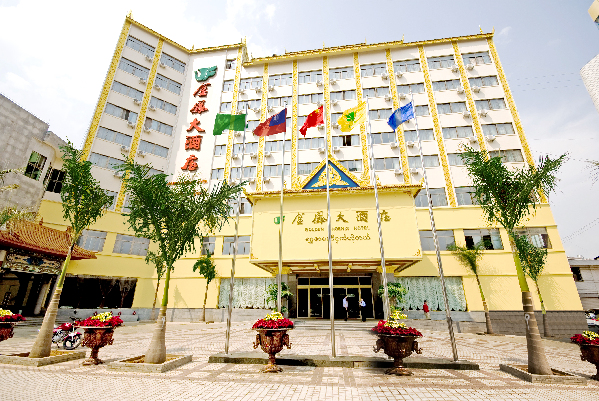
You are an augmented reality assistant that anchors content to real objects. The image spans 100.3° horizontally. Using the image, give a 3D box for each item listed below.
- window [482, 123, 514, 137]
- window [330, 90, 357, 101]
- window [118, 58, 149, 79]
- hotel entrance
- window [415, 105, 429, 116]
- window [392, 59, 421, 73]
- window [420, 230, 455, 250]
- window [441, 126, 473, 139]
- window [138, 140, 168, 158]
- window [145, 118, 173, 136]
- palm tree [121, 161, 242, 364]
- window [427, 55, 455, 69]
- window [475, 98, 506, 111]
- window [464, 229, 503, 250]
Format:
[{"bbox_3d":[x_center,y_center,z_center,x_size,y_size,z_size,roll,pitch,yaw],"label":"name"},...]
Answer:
[{"bbox_3d":[19.973,-7.044,25.090,2.762,1.311,0.200,-3,-19,7],"label":"window"},{"bbox_3d":[5.128,-12.039,28.968,2.947,1.388,0.200,-3,-19,7],"label":"window"},{"bbox_3d":[-18.834,-15.098,28.678,2.804,1.351,0.150,15,-25,-36],"label":"window"},{"bbox_3d":[3.093,8.499,21.924,6.694,3.419,0.500,-3,-19,7],"label":"hotel entrance"},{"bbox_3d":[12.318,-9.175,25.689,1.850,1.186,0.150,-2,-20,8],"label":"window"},{"bbox_3d":[12.027,-14.963,27.844,2.802,1.595,0.150,-2,-20,8],"label":"window"},{"bbox_3d":[12.856,3.743,23.231,2.990,1.890,0.200,-3,-20,7],"label":"window"},{"bbox_3d":[16.833,-7.217,26.547,2.980,1.350,0.200,-3,-20,7],"label":"window"},{"bbox_3d":[-16.535,-5.800,28.572,2.900,1.240,0.180,16,-25,-39],"label":"window"},{"bbox_3d":[-17.016,-8.907,30.348,3.040,1.300,0.200,15,-25,-37],"label":"window"},{"bbox_3d":[-4.259,1.590,8.166,4.200,6.346,3.600,-3,-19,7],"label":"palm tree"},{"bbox_3d":[16.255,-15.706,28.588,2.825,1.672,0.200,-3,-19,7],"label":"window"},{"bbox_3d":[19.030,-9.474,24.794,2.554,1.097,0.150,-2,-20,8],"label":"window"},{"bbox_3d":[15.751,3.373,21.441,2.819,1.782,0.180,-2,-20,8],"label":"window"}]

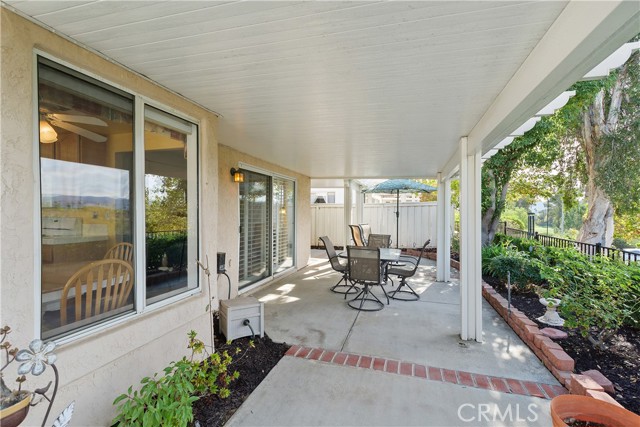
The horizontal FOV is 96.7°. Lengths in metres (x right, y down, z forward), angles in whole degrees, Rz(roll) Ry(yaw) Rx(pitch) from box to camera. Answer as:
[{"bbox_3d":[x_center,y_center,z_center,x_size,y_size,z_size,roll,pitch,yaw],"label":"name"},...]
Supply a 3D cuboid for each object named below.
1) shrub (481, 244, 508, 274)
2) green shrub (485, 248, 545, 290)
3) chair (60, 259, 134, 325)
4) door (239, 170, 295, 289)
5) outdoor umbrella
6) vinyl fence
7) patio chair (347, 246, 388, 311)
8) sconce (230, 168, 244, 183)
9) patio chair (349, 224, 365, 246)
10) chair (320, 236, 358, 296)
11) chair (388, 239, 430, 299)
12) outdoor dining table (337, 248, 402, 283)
[{"bbox_3d":[3.620,0.944,5.950,0.660,0.610,0.680,0,0,18],"label":"shrub"},{"bbox_3d":[3.380,0.962,5.030,0.840,0.650,0.860,0,0,18],"label":"green shrub"},{"bbox_3d":[-1.730,0.803,2.010,0.530,0.960,0.470,0,0,16],"label":"chair"},{"bbox_3d":[-0.955,0.240,5.620,0.120,2.070,2.280,0,0,18],"label":"door"},{"bbox_3d":[2.570,0.110,9.200,2.500,2.500,2.500,0,0,18],"label":"outdoor umbrella"},{"bbox_3d":[1.950,0.473,10.450,5.000,1.680,0.100,0,0,15],"label":"vinyl fence"},{"bbox_3d":[0.690,0.905,4.160,0.570,0.910,0.690,0,0,14],"label":"patio chair"},{"bbox_3d":[-1.265,-0.580,4.350,0.200,0.215,0.130,0,0,18],"label":"sconce"},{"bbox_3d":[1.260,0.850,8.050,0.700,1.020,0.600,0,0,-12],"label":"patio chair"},{"bbox_3d":[0.393,0.905,5.080,0.690,0.910,0.570,0,0,18],"label":"chair"},{"bbox_3d":[1.452,0.905,4.667,0.690,0.910,0.570,0,0,19],"label":"chair"},{"bbox_3d":[0.910,1.018,4.900,0.950,0.710,1.380,0,0,18],"label":"outdoor dining table"}]

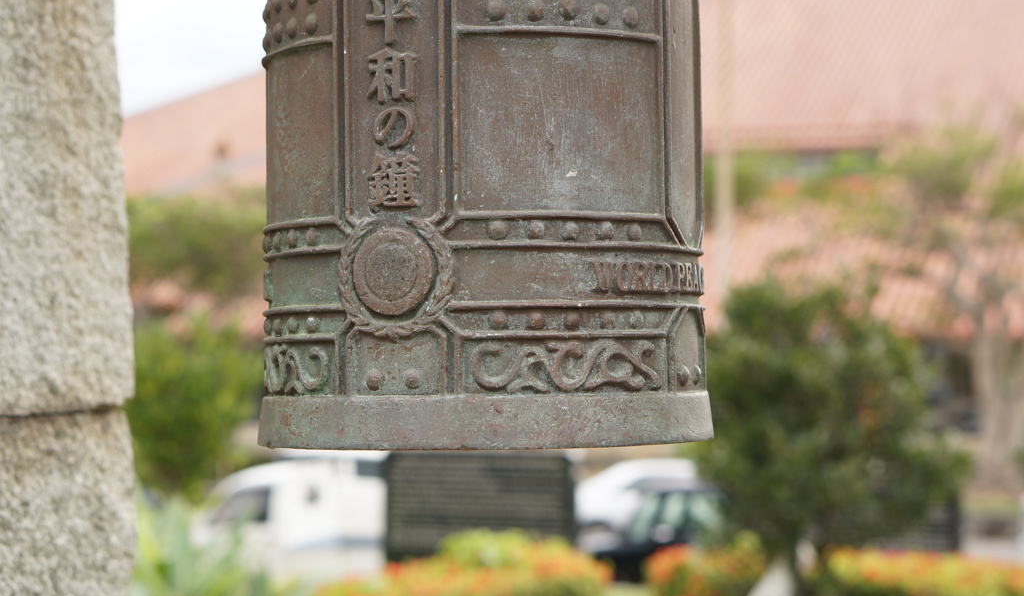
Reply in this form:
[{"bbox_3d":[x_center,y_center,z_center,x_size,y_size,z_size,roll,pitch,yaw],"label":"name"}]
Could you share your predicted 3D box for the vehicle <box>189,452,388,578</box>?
[{"bbox_3d":[-2.400,3.470,32.700,4.900,2.150,1.780,0,-2,-14],"label":"vehicle"}]

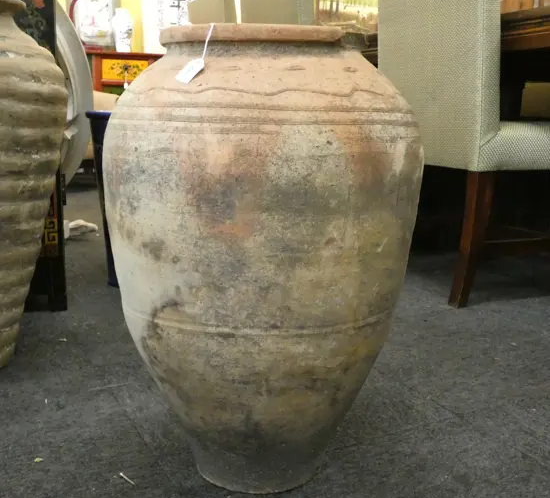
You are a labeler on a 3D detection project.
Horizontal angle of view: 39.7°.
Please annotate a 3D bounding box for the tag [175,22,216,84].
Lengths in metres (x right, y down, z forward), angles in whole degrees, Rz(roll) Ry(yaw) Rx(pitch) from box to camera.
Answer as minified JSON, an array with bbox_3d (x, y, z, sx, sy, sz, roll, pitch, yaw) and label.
[{"bbox_3d":[-0.083,-0.215,0.846,0.026,0.081,0.011,17,-16,32],"label":"tag"}]

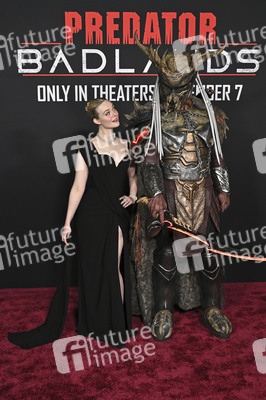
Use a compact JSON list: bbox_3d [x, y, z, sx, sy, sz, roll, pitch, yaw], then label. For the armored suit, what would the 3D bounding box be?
[{"bbox_3d":[0.390,-0.072,3.516,0.820,2.270,0.620,-1,10,-3],"label":"armored suit"}]

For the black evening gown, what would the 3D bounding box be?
[{"bbox_3d":[-0.489,0.309,3.428,0.950,1.550,0.500,-3,10,-17],"label":"black evening gown"}]

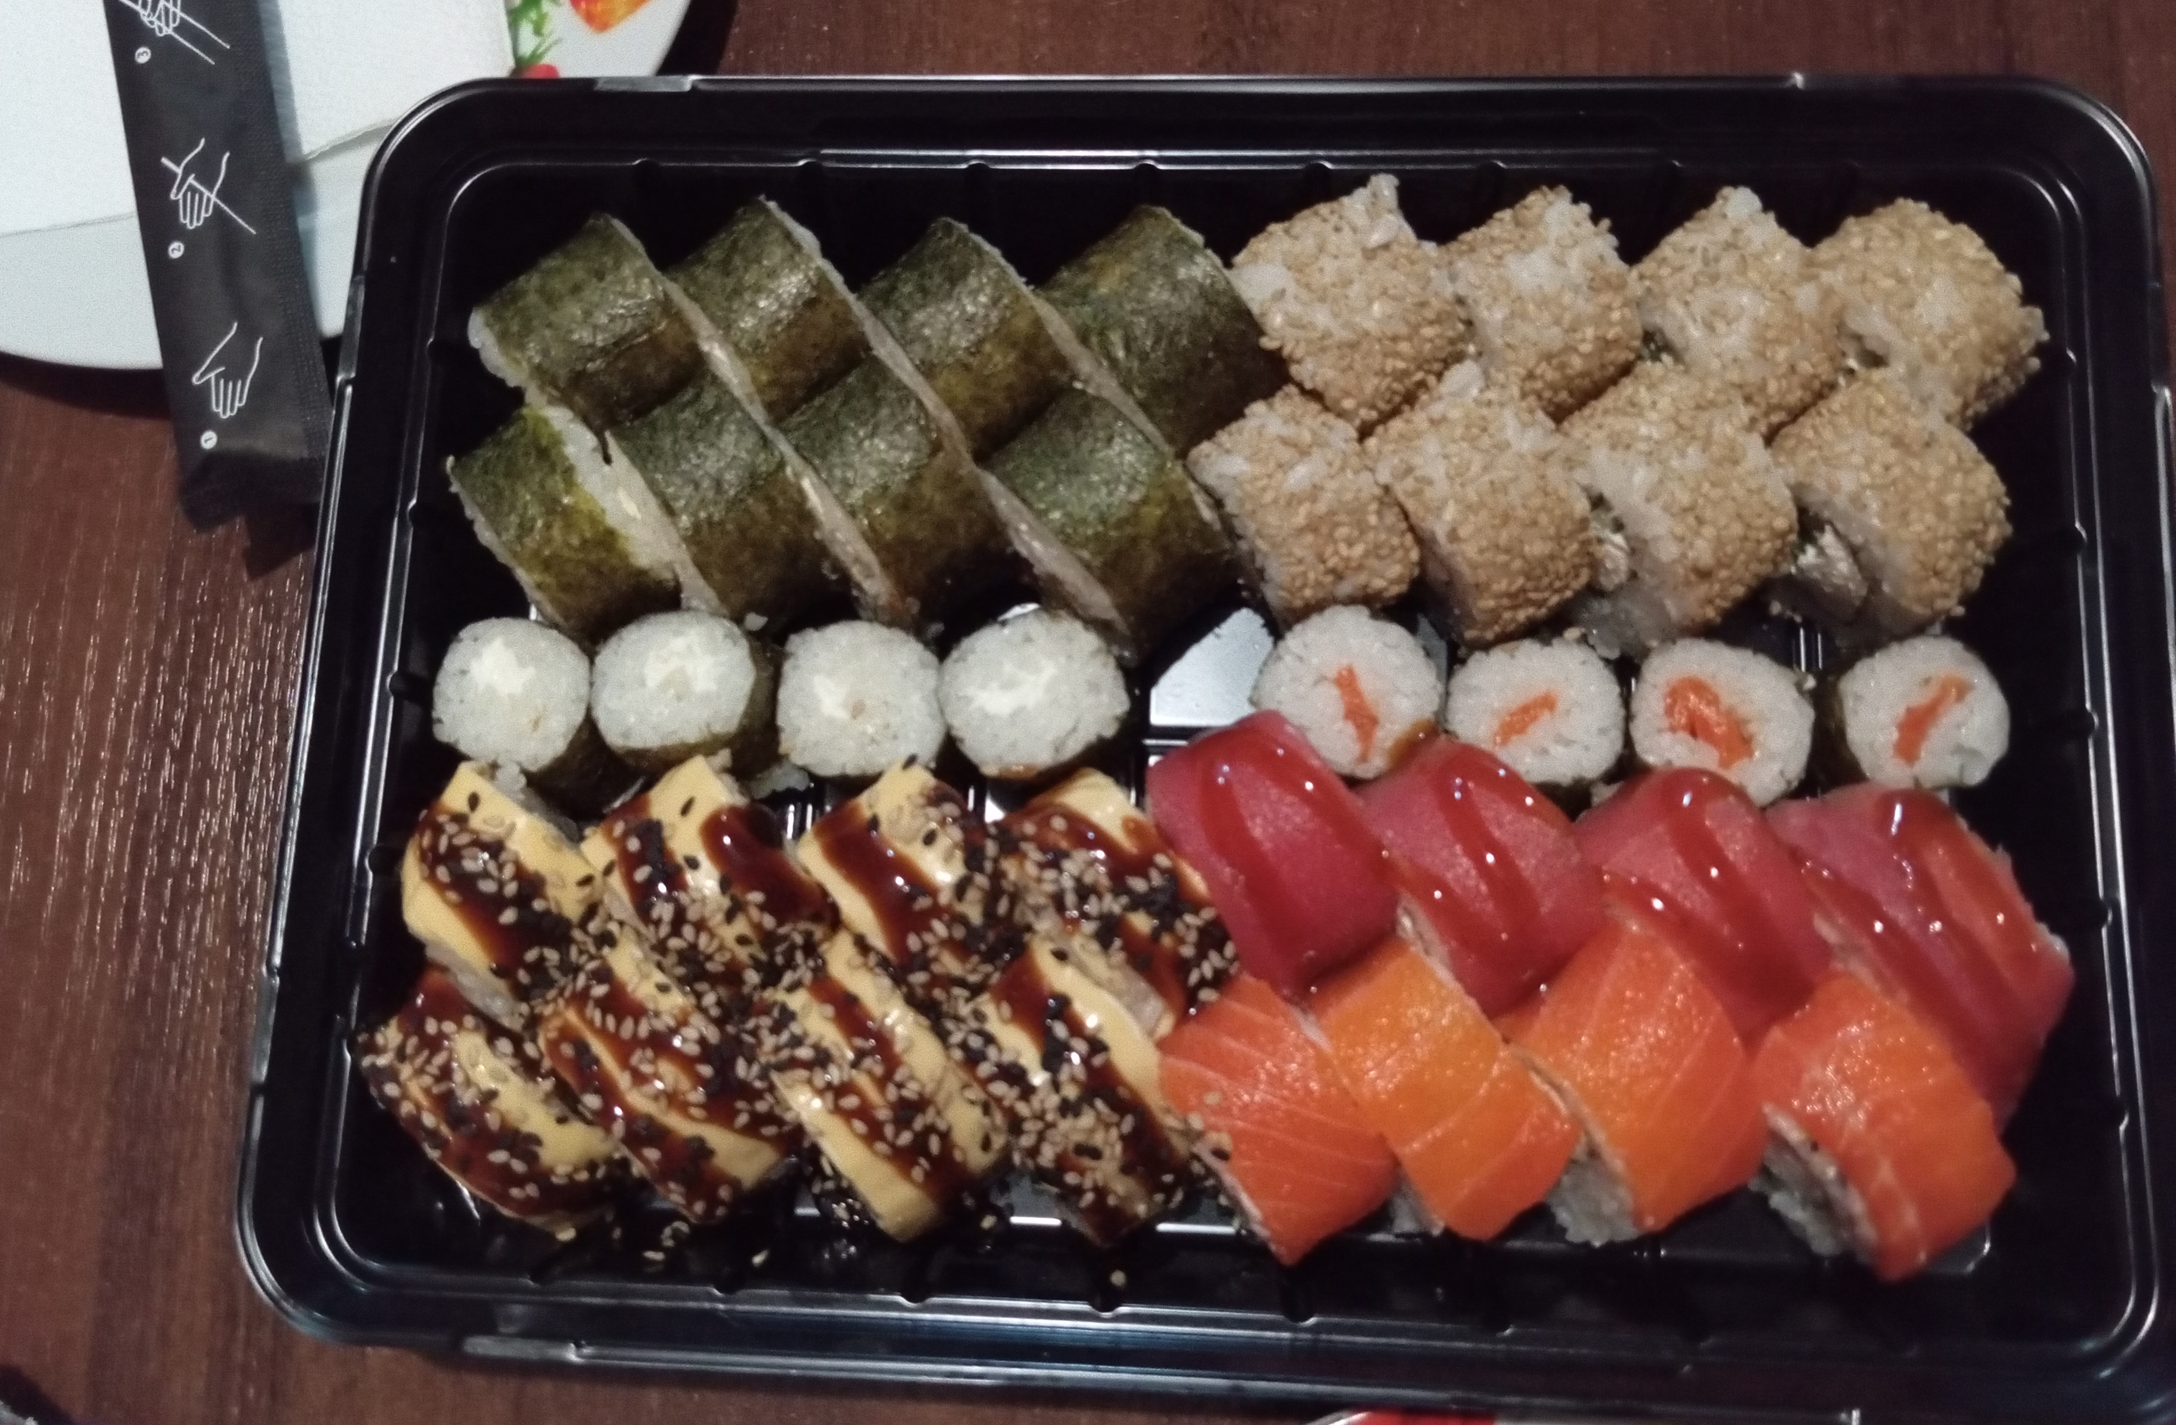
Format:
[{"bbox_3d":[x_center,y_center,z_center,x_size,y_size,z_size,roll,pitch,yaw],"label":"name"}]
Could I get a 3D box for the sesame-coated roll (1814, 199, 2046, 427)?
[{"bbox_3d":[0.148,-0.070,0.306,0.025,0.035,0.039,-27,79,-2],"label":"sesame-coated roll"}]

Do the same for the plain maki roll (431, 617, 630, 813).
[{"bbox_3d":[-0.107,0.000,0.344,0.030,0.027,0.030,-1,79,4],"label":"plain maki roll"}]

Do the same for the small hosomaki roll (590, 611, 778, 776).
[{"bbox_3d":[-0.069,-0.003,0.311,0.028,0.026,0.025,1,80,4],"label":"small hosomaki roll"}]

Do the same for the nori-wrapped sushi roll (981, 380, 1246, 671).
[{"bbox_3d":[0.004,-0.035,0.335,0.027,0.041,0.043,-34,78,-3],"label":"nori-wrapped sushi roll"}]

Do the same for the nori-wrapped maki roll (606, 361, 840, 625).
[{"bbox_3d":[-0.070,-0.041,0.342,0.025,0.041,0.042,-34,78,-3],"label":"nori-wrapped maki roll"}]

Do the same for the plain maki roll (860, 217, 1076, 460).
[{"bbox_3d":[-0.021,-0.066,0.315,0.025,0.031,0.032,-35,79,-3],"label":"plain maki roll"}]

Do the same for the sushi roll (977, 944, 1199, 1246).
[{"bbox_3d":[-0.001,0.061,0.288,0.019,0.040,0.044,-30,79,-2],"label":"sushi roll"}]

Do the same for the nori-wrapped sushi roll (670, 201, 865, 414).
[{"bbox_3d":[-0.056,-0.071,0.318,0.025,0.037,0.039,-40,80,-4],"label":"nori-wrapped sushi roll"}]

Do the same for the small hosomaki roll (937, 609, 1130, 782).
[{"bbox_3d":[-0.009,-0.001,0.337,0.033,0.027,0.033,-1,79,4],"label":"small hosomaki roll"}]

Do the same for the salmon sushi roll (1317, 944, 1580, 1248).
[{"bbox_3d":[0.063,0.066,0.312,0.027,0.039,0.044,-31,78,-2],"label":"salmon sushi roll"}]

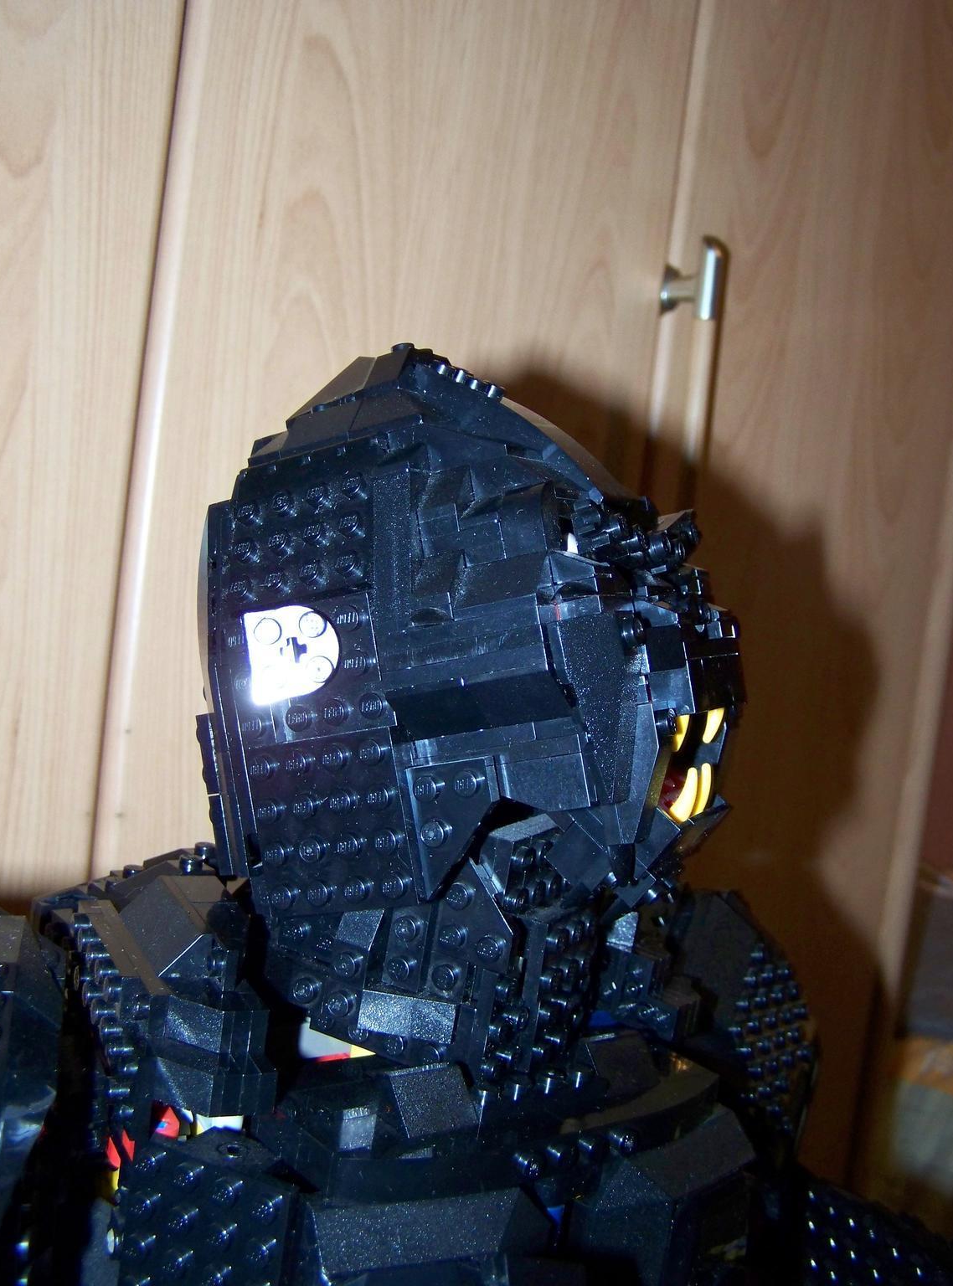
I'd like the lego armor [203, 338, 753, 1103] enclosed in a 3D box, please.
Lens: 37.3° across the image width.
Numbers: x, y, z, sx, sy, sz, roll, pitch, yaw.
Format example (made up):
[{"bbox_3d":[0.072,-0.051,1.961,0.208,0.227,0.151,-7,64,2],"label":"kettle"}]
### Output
[{"bbox_3d":[0.003,0.016,0.293,0.102,0.146,0.097,-10,-3,26],"label":"lego armor"}]

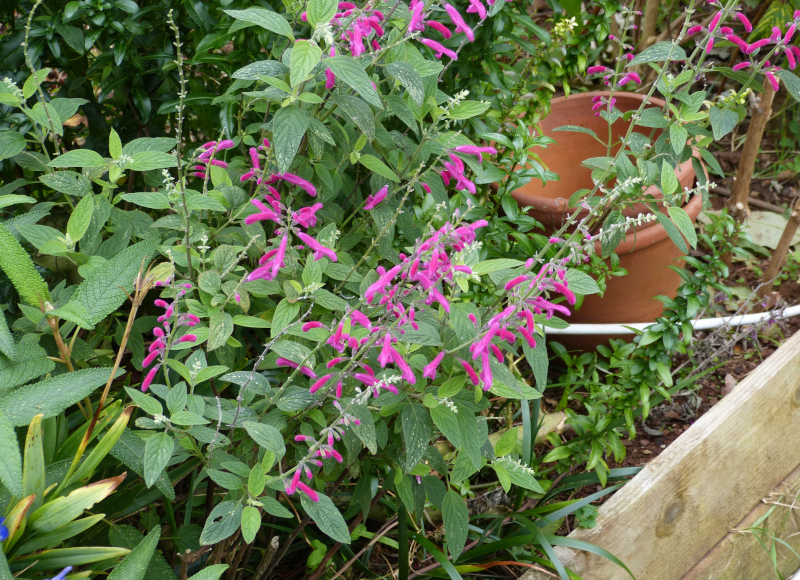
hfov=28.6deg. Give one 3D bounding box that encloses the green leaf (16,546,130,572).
[{"bbox_3d":[-0.324,0.266,1.550,0.119,0.010,0.023,-8,41,2],"label":"green leaf"}]

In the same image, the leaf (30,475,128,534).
[{"bbox_3d":[-0.313,0.206,1.520,0.098,0.013,0.032,-25,56,-9],"label":"leaf"}]

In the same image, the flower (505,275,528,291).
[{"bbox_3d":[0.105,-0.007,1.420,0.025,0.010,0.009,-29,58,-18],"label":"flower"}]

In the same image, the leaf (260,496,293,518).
[{"bbox_3d":[-0.124,0.219,1.580,0.038,0.007,0.018,27,44,12],"label":"leaf"}]

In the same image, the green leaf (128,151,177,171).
[{"bbox_3d":[-0.265,-0.140,1.700,0.064,0.010,0.027,0,53,6],"label":"green leaf"}]

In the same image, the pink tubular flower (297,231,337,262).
[{"bbox_3d":[-0.080,-0.042,1.500,0.047,0.015,0.010,35,44,12],"label":"pink tubular flower"}]

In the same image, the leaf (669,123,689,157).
[{"bbox_3d":[0.333,-0.179,1.880,0.023,0.009,0.045,4,64,2],"label":"leaf"}]

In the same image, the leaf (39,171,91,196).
[{"bbox_3d":[-0.342,-0.108,1.600,0.054,0.009,0.026,15,51,5],"label":"leaf"}]

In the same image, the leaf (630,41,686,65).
[{"bbox_3d":[0.293,-0.269,1.780,0.066,0.010,0.029,-6,56,-6],"label":"leaf"}]

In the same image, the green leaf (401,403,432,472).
[{"bbox_3d":[0.017,0.153,1.630,0.034,0.075,0.014,1,-11,1],"label":"green leaf"}]

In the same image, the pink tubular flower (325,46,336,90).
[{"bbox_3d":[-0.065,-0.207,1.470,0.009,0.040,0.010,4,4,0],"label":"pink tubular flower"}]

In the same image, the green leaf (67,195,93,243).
[{"bbox_3d":[-0.339,-0.075,1.660,0.022,0.009,0.056,23,73,-12],"label":"green leaf"}]

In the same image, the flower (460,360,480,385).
[{"bbox_3d":[0.070,0.082,1.570,0.009,0.010,0.030,-26,73,-34],"label":"flower"}]

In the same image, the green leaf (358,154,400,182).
[{"bbox_3d":[-0.021,-0.126,1.630,0.053,0.009,0.022,33,42,11],"label":"green leaf"}]

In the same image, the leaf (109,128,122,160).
[{"bbox_3d":[-0.308,-0.159,1.700,0.015,0.007,0.035,-4,73,-10],"label":"leaf"}]

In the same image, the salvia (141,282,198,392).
[{"bbox_3d":[-0.214,0.044,1.460,0.053,0.098,0.048,0,33,0],"label":"salvia"}]

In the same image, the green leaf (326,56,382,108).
[{"bbox_3d":[-0.046,-0.211,1.600,0.081,0.012,0.034,43,56,14],"label":"green leaf"}]

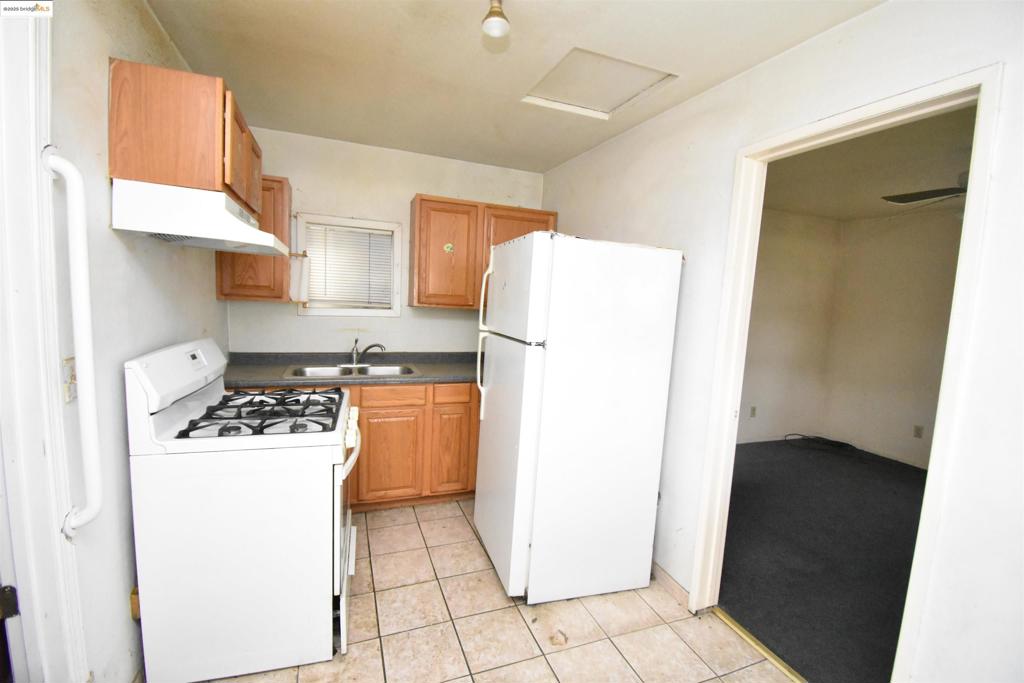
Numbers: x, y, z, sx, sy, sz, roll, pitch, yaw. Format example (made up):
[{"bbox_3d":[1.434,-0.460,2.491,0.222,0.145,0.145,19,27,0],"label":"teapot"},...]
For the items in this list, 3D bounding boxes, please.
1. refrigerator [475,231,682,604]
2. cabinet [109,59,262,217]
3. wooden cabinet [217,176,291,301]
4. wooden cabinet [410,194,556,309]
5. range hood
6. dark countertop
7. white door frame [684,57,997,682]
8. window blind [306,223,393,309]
[{"bbox_3d":[0.277,0.370,2.331,0.790,1.710,0.700,1,6,-18],"label":"refrigerator"},{"bbox_3d":[-1.266,-0.752,1.759,0.325,0.365,0.750,0,7,-23],"label":"cabinet"},{"bbox_3d":[-1.615,-0.636,2.691,0.379,0.759,0.325,1,7,-22],"label":"wooden cabinet"},{"bbox_3d":[-0.216,-0.631,3.253,1.062,0.762,0.325,1,7,-22],"label":"wooden cabinet"},{"bbox_3d":[-1.222,-0.485,1.806,0.450,0.170,0.740,0,7,-23],"label":"range hood"},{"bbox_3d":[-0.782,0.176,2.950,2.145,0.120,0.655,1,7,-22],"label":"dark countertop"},{"bbox_3d":[1.113,0.287,1.589,0.150,2.117,0.792,1,7,-22],"label":"white door frame"},{"bbox_3d":[-1.164,-0.529,3.079,0.584,0.580,0.040,1,7,-22],"label":"window blind"}]

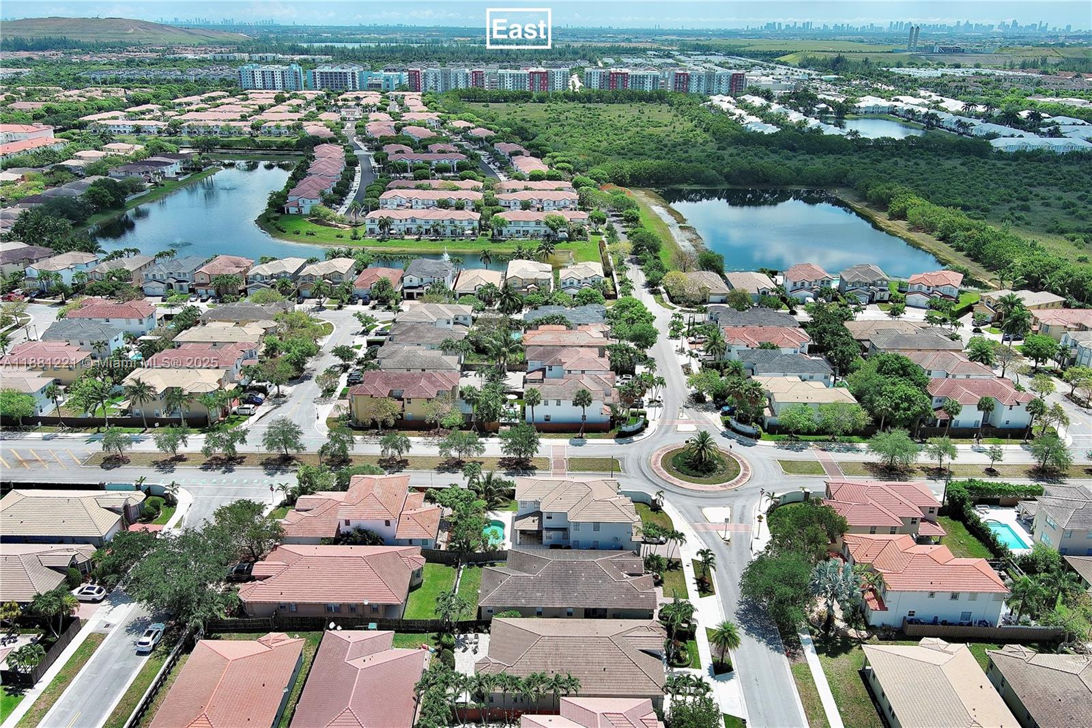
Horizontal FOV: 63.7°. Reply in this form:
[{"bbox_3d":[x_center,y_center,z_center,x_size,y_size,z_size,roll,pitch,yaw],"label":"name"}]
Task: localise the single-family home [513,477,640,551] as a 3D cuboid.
[{"bbox_3d":[4.670,21.830,130.880,18.430,7.910,12.790,0,21,0],"label":"single-family home"}]

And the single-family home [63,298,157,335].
[{"bbox_3d":[-105.050,-11.480,214.850,18.930,7.850,12.890,0,21,0],"label":"single-family home"}]

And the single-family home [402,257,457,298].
[{"bbox_3d":[-35.110,-26.290,263.740,12.920,7.870,22.210,1,21,0],"label":"single-family home"}]

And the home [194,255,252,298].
[{"bbox_3d":[-95.528,-27.156,262.115,13.330,8.330,23.810,0,21,-2],"label":"home"}]

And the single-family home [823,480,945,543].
[{"bbox_3d":[51.717,23.173,135.739,18.190,7.890,13.310,1,21,0],"label":"single-family home"}]

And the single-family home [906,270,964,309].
[{"bbox_3d":[112.948,-22.636,255.268,14.080,8.330,20.760,11,23,25],"label":"single-family home"}]

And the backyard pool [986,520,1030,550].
[{"bbox_3d":[72.062,27.214,138.417,3.800,1.230,8.670,1,21,0],"label":"backyard pool"}]

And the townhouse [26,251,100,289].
[{"bbox_3d":[-140.070,-27.600,255.690,10.780,7.960,17.520,8,22,18],"label":"townhouse"}]

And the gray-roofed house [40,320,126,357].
[{"bbox_3d":[-105.500,-5.840,200.410,18.630,7.750,12.590,0,21,0],"label":"gray-roofed house"}]

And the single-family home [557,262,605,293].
[{"bbox_3d":[10.720,-25.920,264.140,12.820,7.770,20.490,1,21,0],"label":"single-family home"}]

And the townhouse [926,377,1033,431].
[{"bbox_3d":[88.243,7.144,180.860,20.200,7.700,14.400,0,21,0],"label":"townhouse"}]

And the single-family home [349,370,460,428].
[{"bbox_3d":[-28.351,5.937,181.420,22.000,7.700,14.400,0,21,0],"label":"single-family home"}]

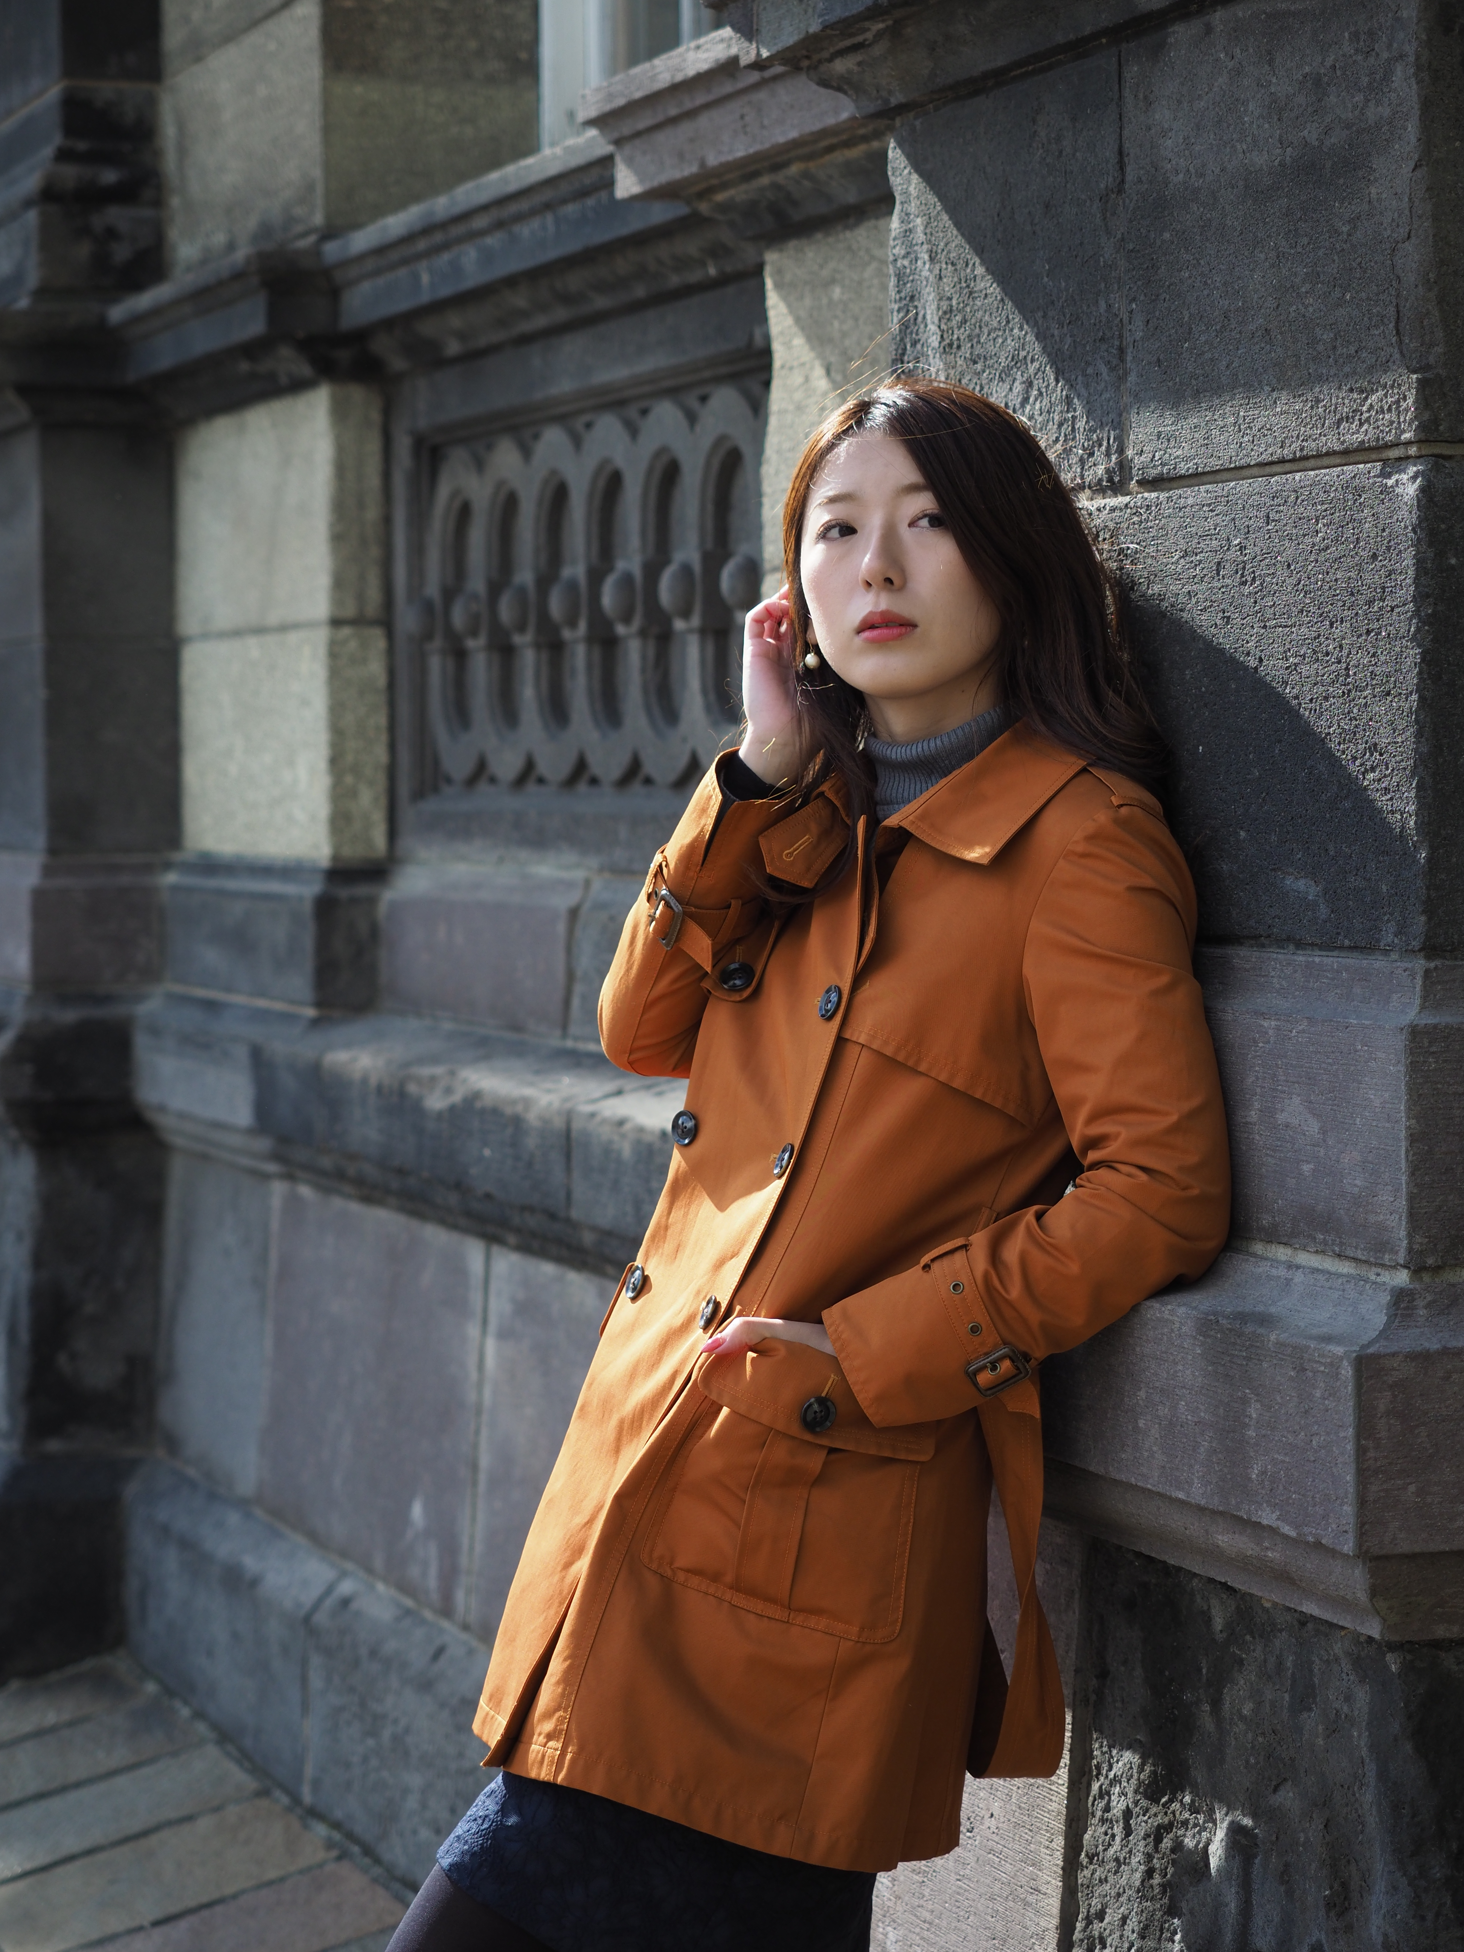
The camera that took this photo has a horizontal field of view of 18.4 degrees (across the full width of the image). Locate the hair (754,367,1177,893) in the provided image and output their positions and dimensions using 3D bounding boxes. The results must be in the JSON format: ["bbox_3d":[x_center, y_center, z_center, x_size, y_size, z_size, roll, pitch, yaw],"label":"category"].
[{"bbox_3d":[0.162,-0.228,3.100,0.250,0.360,0.270,-1,-4,25],"label":"hair"}]

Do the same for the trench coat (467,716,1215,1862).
[{"bbox_3d":[0.090,0.207,3.060,0.360,0.770,0.470,16,-5,-39],"label":"trench coat"}]

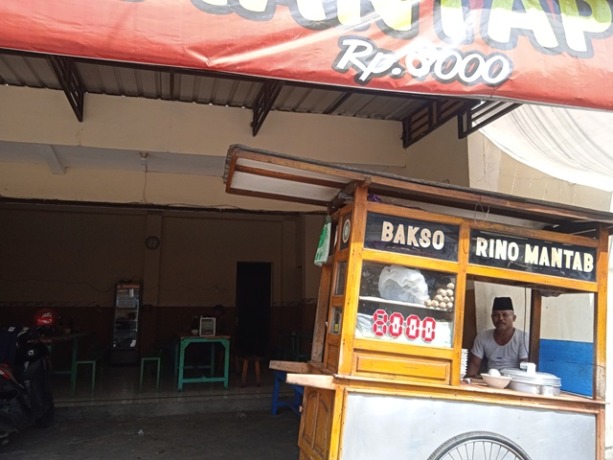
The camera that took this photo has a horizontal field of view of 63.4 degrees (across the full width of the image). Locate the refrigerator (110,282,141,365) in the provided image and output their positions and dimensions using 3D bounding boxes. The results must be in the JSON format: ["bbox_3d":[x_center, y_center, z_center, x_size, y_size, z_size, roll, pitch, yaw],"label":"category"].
[{"bbox_3d":[-3.605,1.882,9.990,0.510,1.600,0.520,2,-9,-13],"label":"refrigerator"}]

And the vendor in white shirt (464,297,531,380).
[{"bbox_3d":[1.424,1.165,3.513,0.520,1.367,0.620,-1,-9,7],"label":"vendor in white shirt"}]

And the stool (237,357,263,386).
[{"bbox_3d":[-0.830,2.050,7.242,0.320,0.430,0.320,2,-9,-13],"label":"stool"}]

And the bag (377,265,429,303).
[{"bbox_3d":[0.518,0.289,2.650,0.260,0.185,0.220,9,-10,-10],"label":"bag"}]

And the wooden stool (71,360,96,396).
[{"bbox_3d":[-2.883,1.928,6.520,0.260,0.430,0.270,2,-9,-13],"label":"wooden stool"}]

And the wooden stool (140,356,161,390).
[{"bbox_3d":[-2.139,1.977,6.845,0.260,0.440,0.270,2,-9,-13],"label":"wooden stool"}]

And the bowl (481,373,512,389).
[{"bbox_3d":[1.026,0.817,2.670,0.170,0.072,0.170,7,-10,1],"label":"bowl"}]

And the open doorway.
[{"bbox_3d":[-1.174,1.783,11.050,0.840,2.120,0.120,2,-9,-13],"label":"open doorway"}]

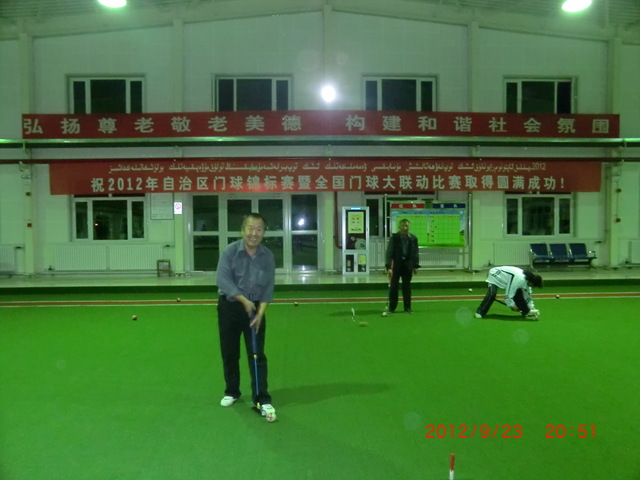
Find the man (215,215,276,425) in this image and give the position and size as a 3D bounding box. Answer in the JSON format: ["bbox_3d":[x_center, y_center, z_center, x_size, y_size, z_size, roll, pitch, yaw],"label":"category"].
[{"bbox_3d":[-0.647,0.620,4.720,0.520,1.690,0.460,-1,2,-12],"label":"man"}]

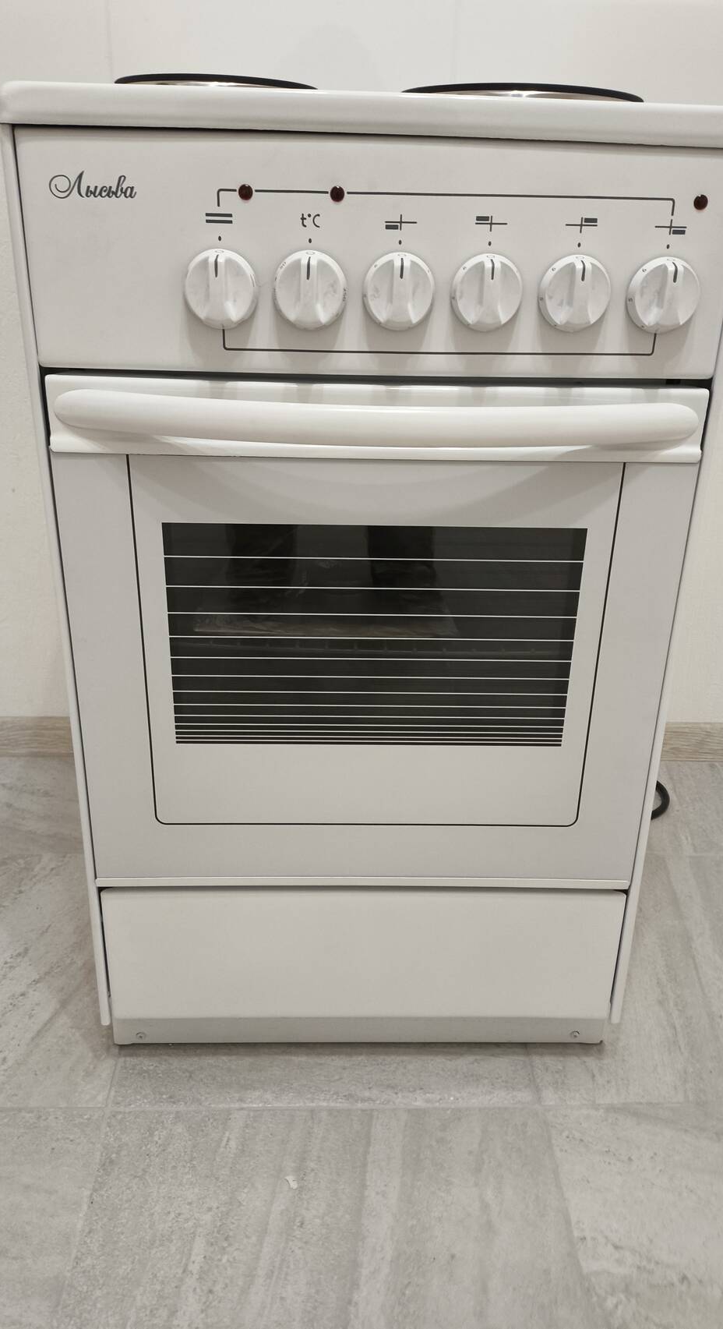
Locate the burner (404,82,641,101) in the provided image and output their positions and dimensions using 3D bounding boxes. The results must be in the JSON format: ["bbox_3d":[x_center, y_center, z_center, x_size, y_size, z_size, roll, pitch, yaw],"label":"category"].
[{"bbox_3d":[0.107,-0.403,0.706,0.185,0.018,0.185,1,24,-2],"label":"burner"}]

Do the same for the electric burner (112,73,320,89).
[{"bbox_3d":[-0.105,-0.406,0.699,0.149,0.018,0.149,1,24,-2],"label":"electric burner"}]

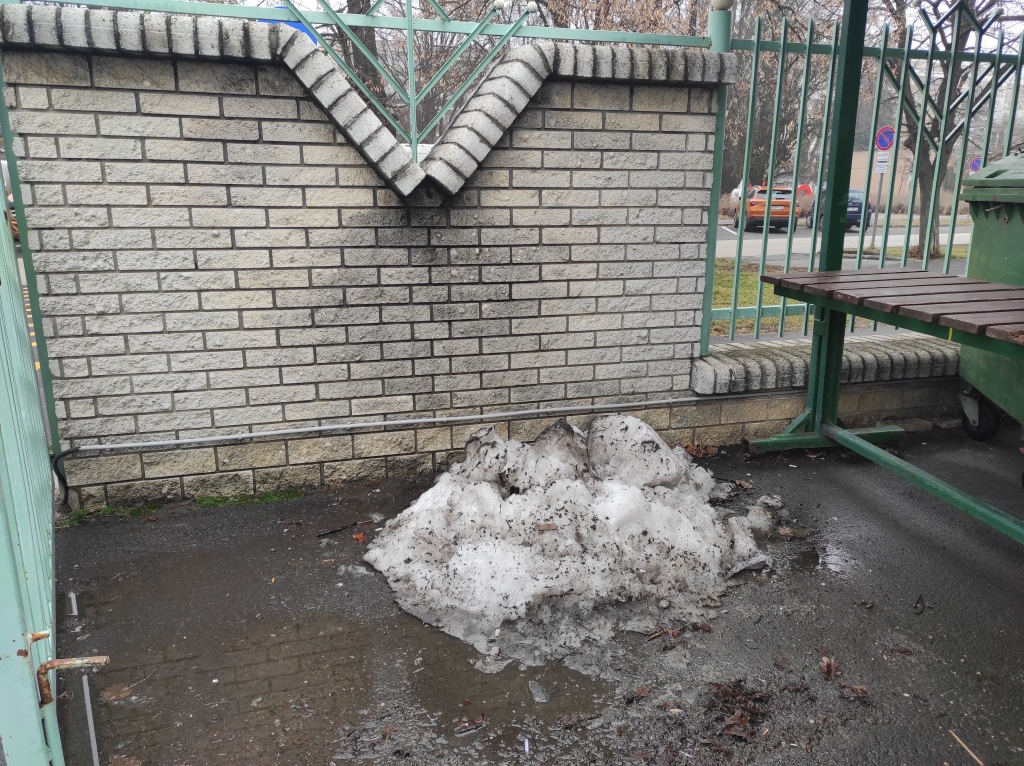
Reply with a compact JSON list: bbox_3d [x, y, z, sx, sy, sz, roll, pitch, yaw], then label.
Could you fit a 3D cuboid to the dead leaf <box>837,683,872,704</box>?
[{"bbox_3d":[0.958,0.867,2.066,0.105,0.030,0.055,8,16,27],"label":"dead leaf"}]

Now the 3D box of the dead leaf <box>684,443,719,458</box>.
[{"bbox_3d":[1.017,0.362,3.969,0.170,0.050,0.130,-4,15,-17],"label":"dead leaf"}]

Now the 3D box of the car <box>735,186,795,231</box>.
[{"bbox_3d":[9.700,-6.620,28.200,1.840,1.610,4.380,2,15,8],"label":"car"}]

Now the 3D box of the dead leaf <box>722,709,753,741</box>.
[{"bbox_3d":[0.591,0.895,1.940,0.080,0.035,0.085,4,15,15],"label":"dead leaf"}]

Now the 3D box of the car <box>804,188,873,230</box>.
[{"bbox_3d":[12.700,-6.720,28.800,1.770,1.500,4.150,3,15,11],"label":"car"}]

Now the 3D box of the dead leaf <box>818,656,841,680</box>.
[{"bbox_3d":[0.932,0.838,2.170,0.062,0.035,0.085,6,16,21],"label":"dead leaf"}]

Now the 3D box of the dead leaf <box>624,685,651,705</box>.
[{"bbox_3d":[0.351,0.870,2.064,0.090,0.020,0.045,-10,18,-34],"label":"dead leaf"}]

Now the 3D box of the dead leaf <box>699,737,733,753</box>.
[{"bbox_3d":[0.516,0.920,1.876,0.095,0.020,0.040,7,16,24],"label":"dead leaf"}]

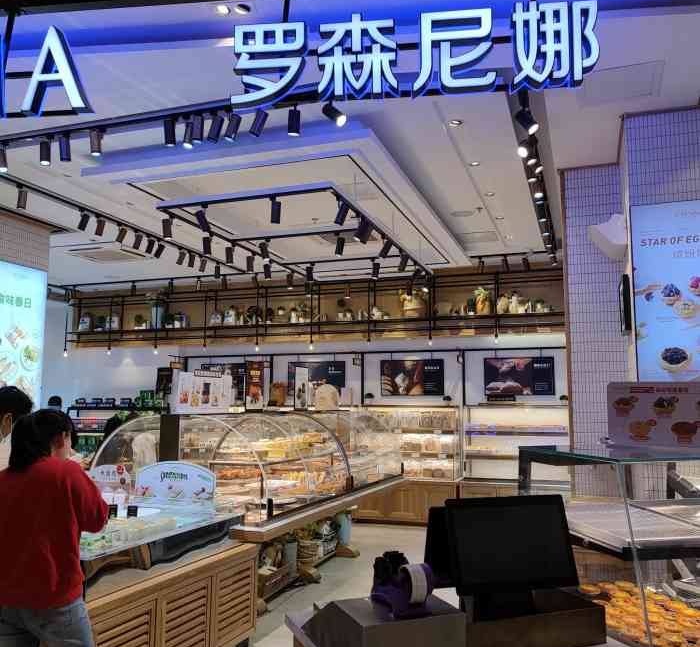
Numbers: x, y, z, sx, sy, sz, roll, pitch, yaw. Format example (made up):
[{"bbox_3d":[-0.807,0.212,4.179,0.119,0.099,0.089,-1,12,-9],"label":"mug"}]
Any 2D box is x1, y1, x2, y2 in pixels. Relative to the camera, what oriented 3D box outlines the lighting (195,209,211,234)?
[{"bbox_3d":[-1.099,-0.761,5.029,0.068,0.150,0.068,-22,2,16],"label":"lighting"}]

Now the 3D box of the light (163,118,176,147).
[{"bbox_3d":[-1.125,-1.192,4.207,0.068,0.150,0.068,-2,-8,19],"label":"light"}]

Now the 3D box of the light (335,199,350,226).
[{"bbox_3d":[-0.053,-0.878,5.428,0.075,0.175,0.075,23,1,21],"label":"light"}]

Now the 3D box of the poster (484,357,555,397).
[{"bbox_3d":[2.279,0.717,9.072,0.915,0.505,0.030,-2,-8,19],"label":"poster"}]

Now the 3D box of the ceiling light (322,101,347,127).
[{"bbox_3d":[-0.104,-1.396,4.499,0.170,0.078,0.078,-3,-8,29],"label":"ceiling light"}]

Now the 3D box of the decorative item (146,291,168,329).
[{"bbox_3d":[-3.161,-0.205,11.068,0.290,0.570,0.270,-2,-8,19],"label":"decorative item"}]

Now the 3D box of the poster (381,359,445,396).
[{"bbox_3d":[0.885,0.772,9.559,0.911,0.501,0.030,-2,-8,19],"label":"poster"}]

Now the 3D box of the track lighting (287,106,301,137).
[{"bbox_3d":[-0.375,-1.357,4.536,0.076,0.185,0.076,-1,-7,19],"label":"track lighting"}]

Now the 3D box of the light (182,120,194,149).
[{"bbox_3d":[-1.126,-1.319,4.722,0.066,0.170,0.066,4,-9,20],"label":"light"}]

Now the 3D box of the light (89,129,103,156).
[{"bbox_3d":[-1.658,-1.177,4.394,0.068,0.155,0.068,-2,-8,19],"label":"light"}]

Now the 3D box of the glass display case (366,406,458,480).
[{"bbox_3d":[0.851,1.646,9.331,1.360,0.990,0.480,-2,-8,19],"label":"glass display case"}]

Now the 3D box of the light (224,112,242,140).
[{"bbox_3d":[-0.805,-1.354,4.656,0.075,0.180,0.075,20,-2,15],"label":"light"}]

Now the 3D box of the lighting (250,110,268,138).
[{"bbox_3d":[-0.620,-1.361,4.602,0.075,0.170,0.075,27,5,26],"label":"lighting"}]

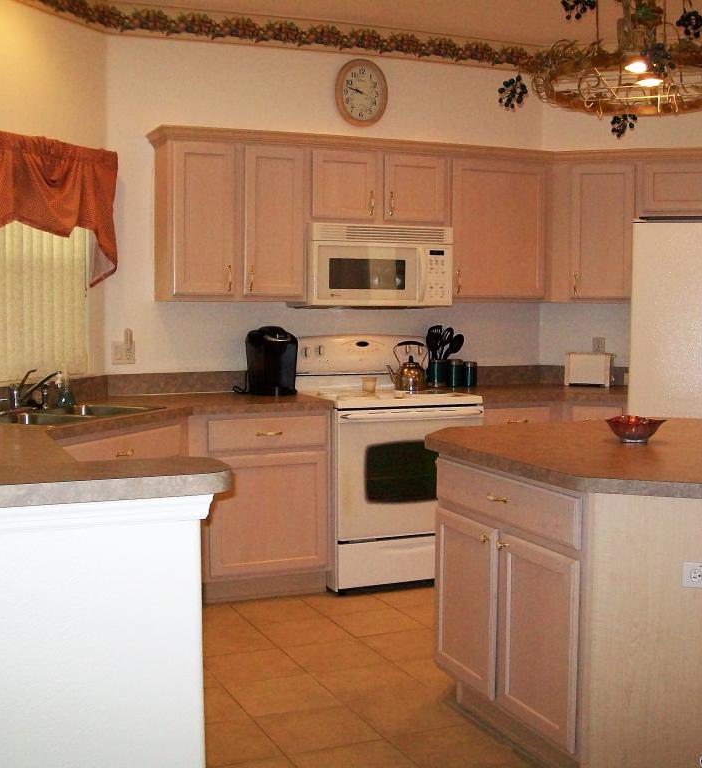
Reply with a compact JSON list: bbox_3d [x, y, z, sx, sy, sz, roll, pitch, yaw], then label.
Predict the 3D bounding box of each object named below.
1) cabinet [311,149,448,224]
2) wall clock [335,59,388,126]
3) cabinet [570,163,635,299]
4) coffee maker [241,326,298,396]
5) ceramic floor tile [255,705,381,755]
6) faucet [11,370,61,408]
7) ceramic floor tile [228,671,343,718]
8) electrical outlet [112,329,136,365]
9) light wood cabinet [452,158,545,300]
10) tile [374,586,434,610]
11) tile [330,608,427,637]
[{"bbox_3d":[0.080,-0.970,5.396,0.775,0.360,0.320,-2,5,-24],"label":"cabinet"},{"bbox_3d":[0.059,-1.481,5.424,0.285,0.347,0.045,-2,5,-24],"label":"wall clock"},{"bbox_3d":[1.368,-0.809,5.755,0.371,0.730,0.320,2,5,19],"label":"cabinet"},{"bbox_3d":[-0.392,-0.112,5.232,0.235,0.325,0.300,-1,4,-17],"label":"coffee maker"},{"bbox_3d":[-0.108,1.096,3.369,0.323,0.010,0.323,-2,4,-23],"label":"ceramic floor tile"},{"bbox_3d":[-1.251,0.030,4.226,0.265,0.170,0.060,2,5,21],"label":"faucet"},{"bbox_3d":[-0.236,1.078,3.667,0.330,0.010,0.325,-2,5,-24],"label":"ceramic floor tile"},{"bbox_3d":[-1.072,-0.176,5.037,0.113,0.169,0.035,-2,5,-24],"label":"electrical outlet"},{"bbox_3d":[0.729,-0.800,5.680,0.580,0.735,0.320,-2,4,-23],"label":"light wood cabinet"},{"bbox_3d":[0.282,0.991,4.950,0.323,0.010,0.323,-2,4,-23],"label":"tile"},{"bbox_3d":[0.108,1.028,4.574,0.328,0.010,0.328,-2,5,-24],"label":"tile"}]

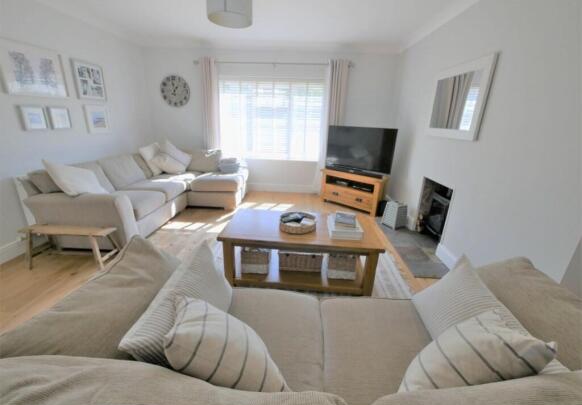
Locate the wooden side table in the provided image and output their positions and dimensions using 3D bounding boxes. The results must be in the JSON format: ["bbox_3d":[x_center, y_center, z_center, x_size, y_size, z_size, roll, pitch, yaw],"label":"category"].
[{"bbox_3d":[-1.984,0.406,2.159,0.770,0.340,0.290,2,19,1],"label":"wooden side table"}]

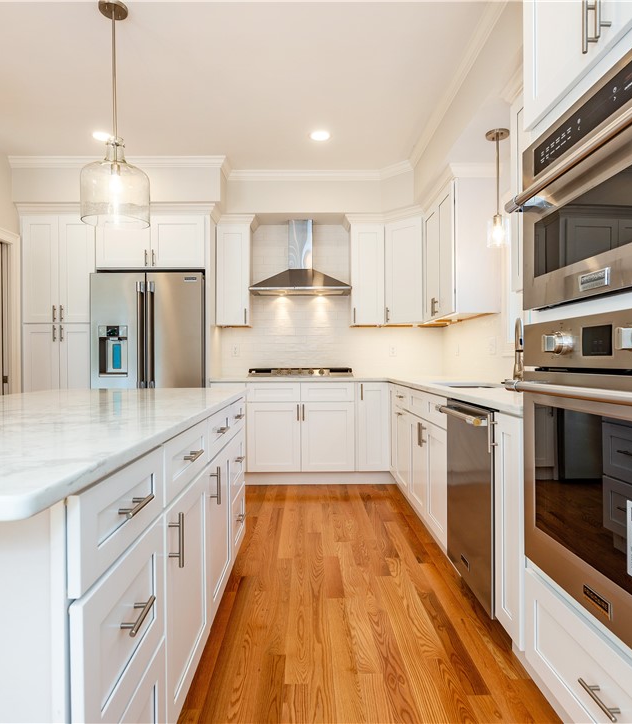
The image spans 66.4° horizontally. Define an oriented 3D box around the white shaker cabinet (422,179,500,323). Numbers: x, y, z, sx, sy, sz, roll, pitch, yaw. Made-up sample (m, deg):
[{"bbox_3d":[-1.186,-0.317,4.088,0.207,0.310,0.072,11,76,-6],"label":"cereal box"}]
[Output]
[{"bbox_3d":[1.097,-0.804,3.729,0.332,0.923,0.815,0,0,-1],"label":"white shaker cabinet"}]

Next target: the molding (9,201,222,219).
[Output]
[{"bbox_3d":[-1.680,-1.290,4.078,1.674,0.076,0.080,0,0,-1],"label":"molding"}]

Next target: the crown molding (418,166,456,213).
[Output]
[{"bbox_3d":[0.927,-1.301,3.684,0.064,0.074,0.855,0,0,-1],"label":"crown molding"}]

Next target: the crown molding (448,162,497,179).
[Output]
[{"bbox_3d":[1.077,-1.301,3.292,0.351,0.074,0.065,0,0,-1],"label":"crown molding"}]

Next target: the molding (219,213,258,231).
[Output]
[{"bbox_3d":[-0.715,-1.296,4.520,0.318,0.076,0.305,0,0,-1],"label":"molding"}]

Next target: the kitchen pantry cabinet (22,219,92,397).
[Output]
[{"bbox_3d":[-2.139,-0.087,4.309,0.606,2.285,0.610,0,0,-1],"label":"kitchen pantry cabinet"}]

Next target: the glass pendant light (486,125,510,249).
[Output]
[{"bbox_3d":[1.060,-0.993,2.805,0.137,0.660,0.137,0,0,-1],"label":"glass pendant light"}]

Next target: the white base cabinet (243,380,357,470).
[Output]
[{"bbox_3d":[-0.126,0.545,4.335,0.914,0.765,0.610,0,0,-1],"label":"white base cabinet"}]

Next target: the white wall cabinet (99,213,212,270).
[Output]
[{"bbox_3d":[-1.374,-0.998,4.316,0.929,0.467,0.610,0,0,-1],"label":"white wall cabinet"}]

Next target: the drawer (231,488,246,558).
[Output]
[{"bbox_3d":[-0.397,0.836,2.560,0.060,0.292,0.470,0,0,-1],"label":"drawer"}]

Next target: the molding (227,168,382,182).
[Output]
[{"bbox_3d":[-0.105,-1.655,4.273,1.383,0.075,0.070,0,0,-1],"label":"molding"}]

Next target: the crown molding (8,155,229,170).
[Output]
[{"bbox_3d":[-1.611,-1.634,3.944,1.750,0.073,0.062,0,0,-1],"label":"crown molding"}]

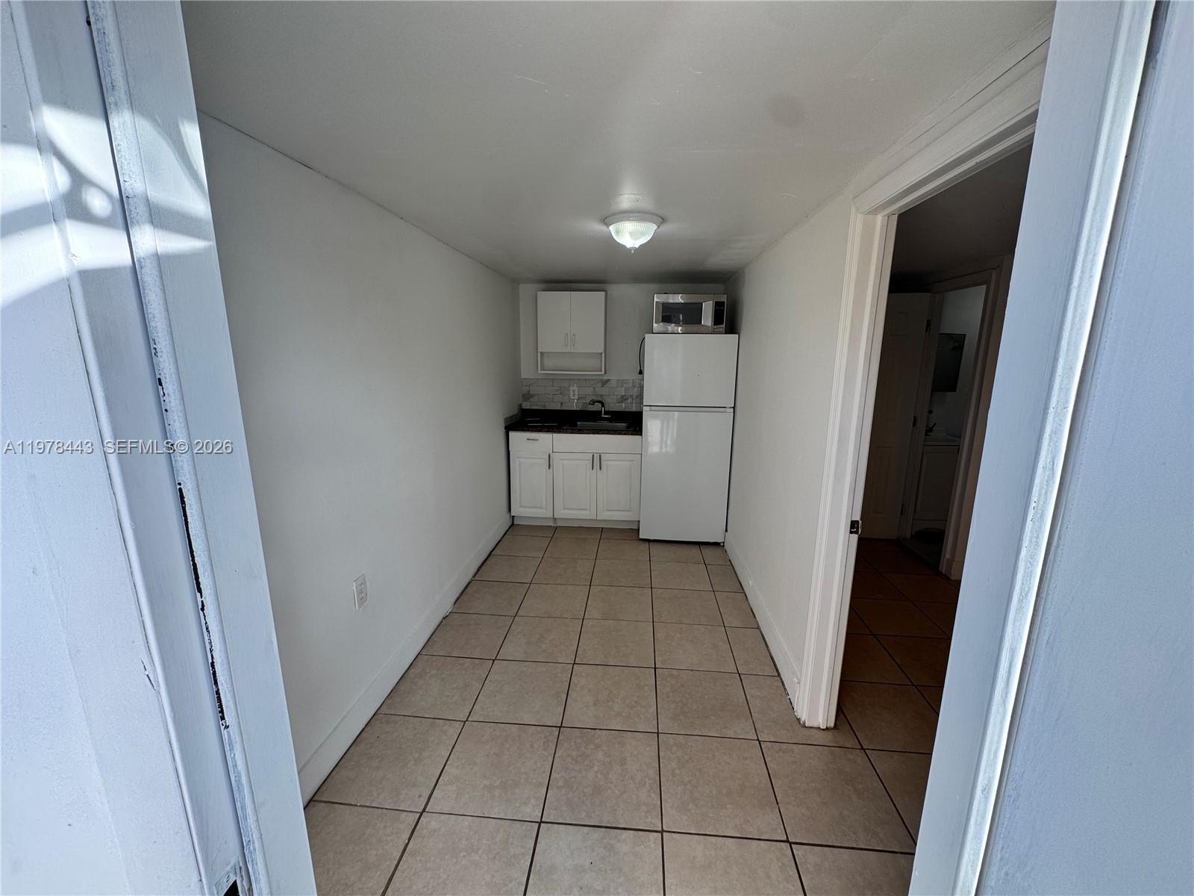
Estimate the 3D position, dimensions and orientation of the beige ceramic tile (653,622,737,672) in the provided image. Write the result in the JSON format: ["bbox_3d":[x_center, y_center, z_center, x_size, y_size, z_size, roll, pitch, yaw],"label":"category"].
[{"bbox_3d":[0.525,1.091,2.642,0.413,0.010,0.413,1,12,5],"label":"beige ceramic tile"}]

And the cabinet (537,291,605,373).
[{"bbox_3d":[-0.213,-1.035,4.385,0.597,0.700,0.200,1,12,5],"label":"cabinet"}]

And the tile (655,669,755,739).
[{"bbox_3d":[0.481,1.163,2.208,0.407,0.010,0.409,1,12,5],"label":"tile"}]

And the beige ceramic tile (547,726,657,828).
[{"bbox_3d":[0.032,1.242,1.837,0.407,0.010,0.409,1,12,5],"label":"beige ceramic tile"}]

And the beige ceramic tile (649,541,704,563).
[{"bbox_3d":[0.629,0.824,3.834,0.407,0.010,0.409,1,12,5],"label":"beige ceramic tile"}]

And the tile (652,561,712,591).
[{"bbox_3d":[0.599,0.915,3.456,0.413,0.010,0.413,1,12,5],"label":"tile"}]

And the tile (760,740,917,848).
[{"bbox_3d":[0.853,1.259,1.767,0.407,0.012,0.407,1,12,5],"label":"tile"}]

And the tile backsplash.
[{"bbox_3d":[-0.147,-0.516,4.648,1.187,0.301,0.012,1,12,5],"label":"tile backsplash"}]

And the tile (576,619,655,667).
[{"bbox_3d":[0.106,1.072,2.650,0.407,0.010,0.409,1,12,5],"label":"tile"}]

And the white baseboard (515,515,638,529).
[{"bbox_3d":[-0.189,0.654,4.289,1.105,0.100,0.016,1,12,5],"label":"white baseboard"}]

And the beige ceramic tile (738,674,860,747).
[{"bbox_3d":[0.904,1.185,2.199,0.413,0.010,0.413,1,12,5],"label":"beige ceramic tile"}]

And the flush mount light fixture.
[{"bbox_3d":[0.167,-0.960,2.199,0.272,0.134,0.272,1,12,5],"label":"flush mount light fixture"}]

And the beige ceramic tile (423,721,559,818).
[{"bbox_3d":[-0.379,1.235,1.873,0.407,0.010,0.409,1,12,5],"label":"beige ceramic tile"}]

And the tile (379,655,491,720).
[{"bbox_3d":[-0.751,1.143,2.312,0.407,0.012,0.407,1,12,5],"label":"tile"}]

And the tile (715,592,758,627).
[{"bbox_3d":[0.857,0.999,2.994,0.188,0.010,0.409,1,12,5],"label":"tile"}]

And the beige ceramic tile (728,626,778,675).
[{"bbox_3d":[0.820,1.083,2.588,0.188,0.010,0.409,1,12,5],"label":"beige ceramic tile"}]

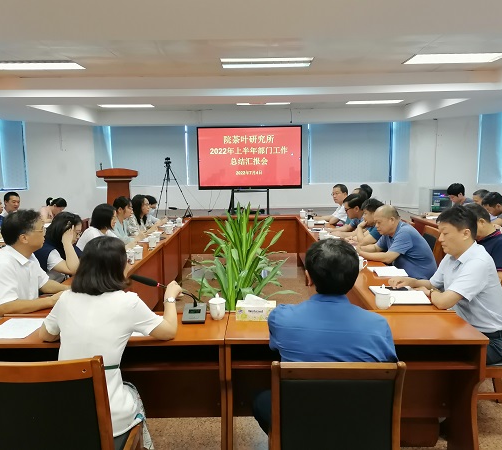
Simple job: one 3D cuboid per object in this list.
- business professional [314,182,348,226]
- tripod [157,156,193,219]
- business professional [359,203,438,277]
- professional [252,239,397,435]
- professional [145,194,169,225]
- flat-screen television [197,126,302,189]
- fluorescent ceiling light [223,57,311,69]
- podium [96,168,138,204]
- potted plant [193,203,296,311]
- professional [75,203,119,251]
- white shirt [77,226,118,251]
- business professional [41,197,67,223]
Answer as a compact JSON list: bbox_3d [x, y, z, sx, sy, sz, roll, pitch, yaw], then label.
[{"bbox_3d":[1.174,0.085,6.800,0.600,1.280,0.500,-3,7,-19],"label":"business professional"},{"bbox_3d":[-1.756,-0.880,11.713,0.840,1.420,0.760,-1,7,1],"label":"tripod"},{"bbox_3d":[1.264,0.412,4.365,0.780,1.220,0.520,-1,7,1],"label":"business professional"},{"bbox_3d":[0.265,0.663,2.115,0.510,1.310,0.780,-1,7,1],"label":"professional"},{"bbox_3d":[-1.314,0.165,6.907,0.580,1.170,0.450,-1,7,1],"label":"professional"},{"bbox_3d":[-0.019,-1.281,9.600,1.992,1.187,0.090,-1,7,1],"label":"flat-screen television"},{"bbox_3d":[0.210,-2.160,6.680,1.200,0.070,0.600,-1,7,1],"label":"fluorescent ceiling light"},{"bbox_3d":[-2.521,-0.526,9.529,0.750,1.110,0.500,-1,7,1],"label":"podium"},{"bbox_3d":[-0.028,0.483,3.690,0.730,1.280,0.730,-1,7,1],"label":"potted plant"},{"bbox_3d":[-1.295,0.414,4.605,0.620,1.230,0.460,-1,7,1],"label":"professional"},{"bbox_3d":[-1.382,0.270,4.598,0.390,0.560,0.440,-1,7,1],"label":"white shirt"},{"bbox_3d":[-2.911,0.172,7.224,0.620,1.130,0.450,-1,7,1],"label":"business professional"}]

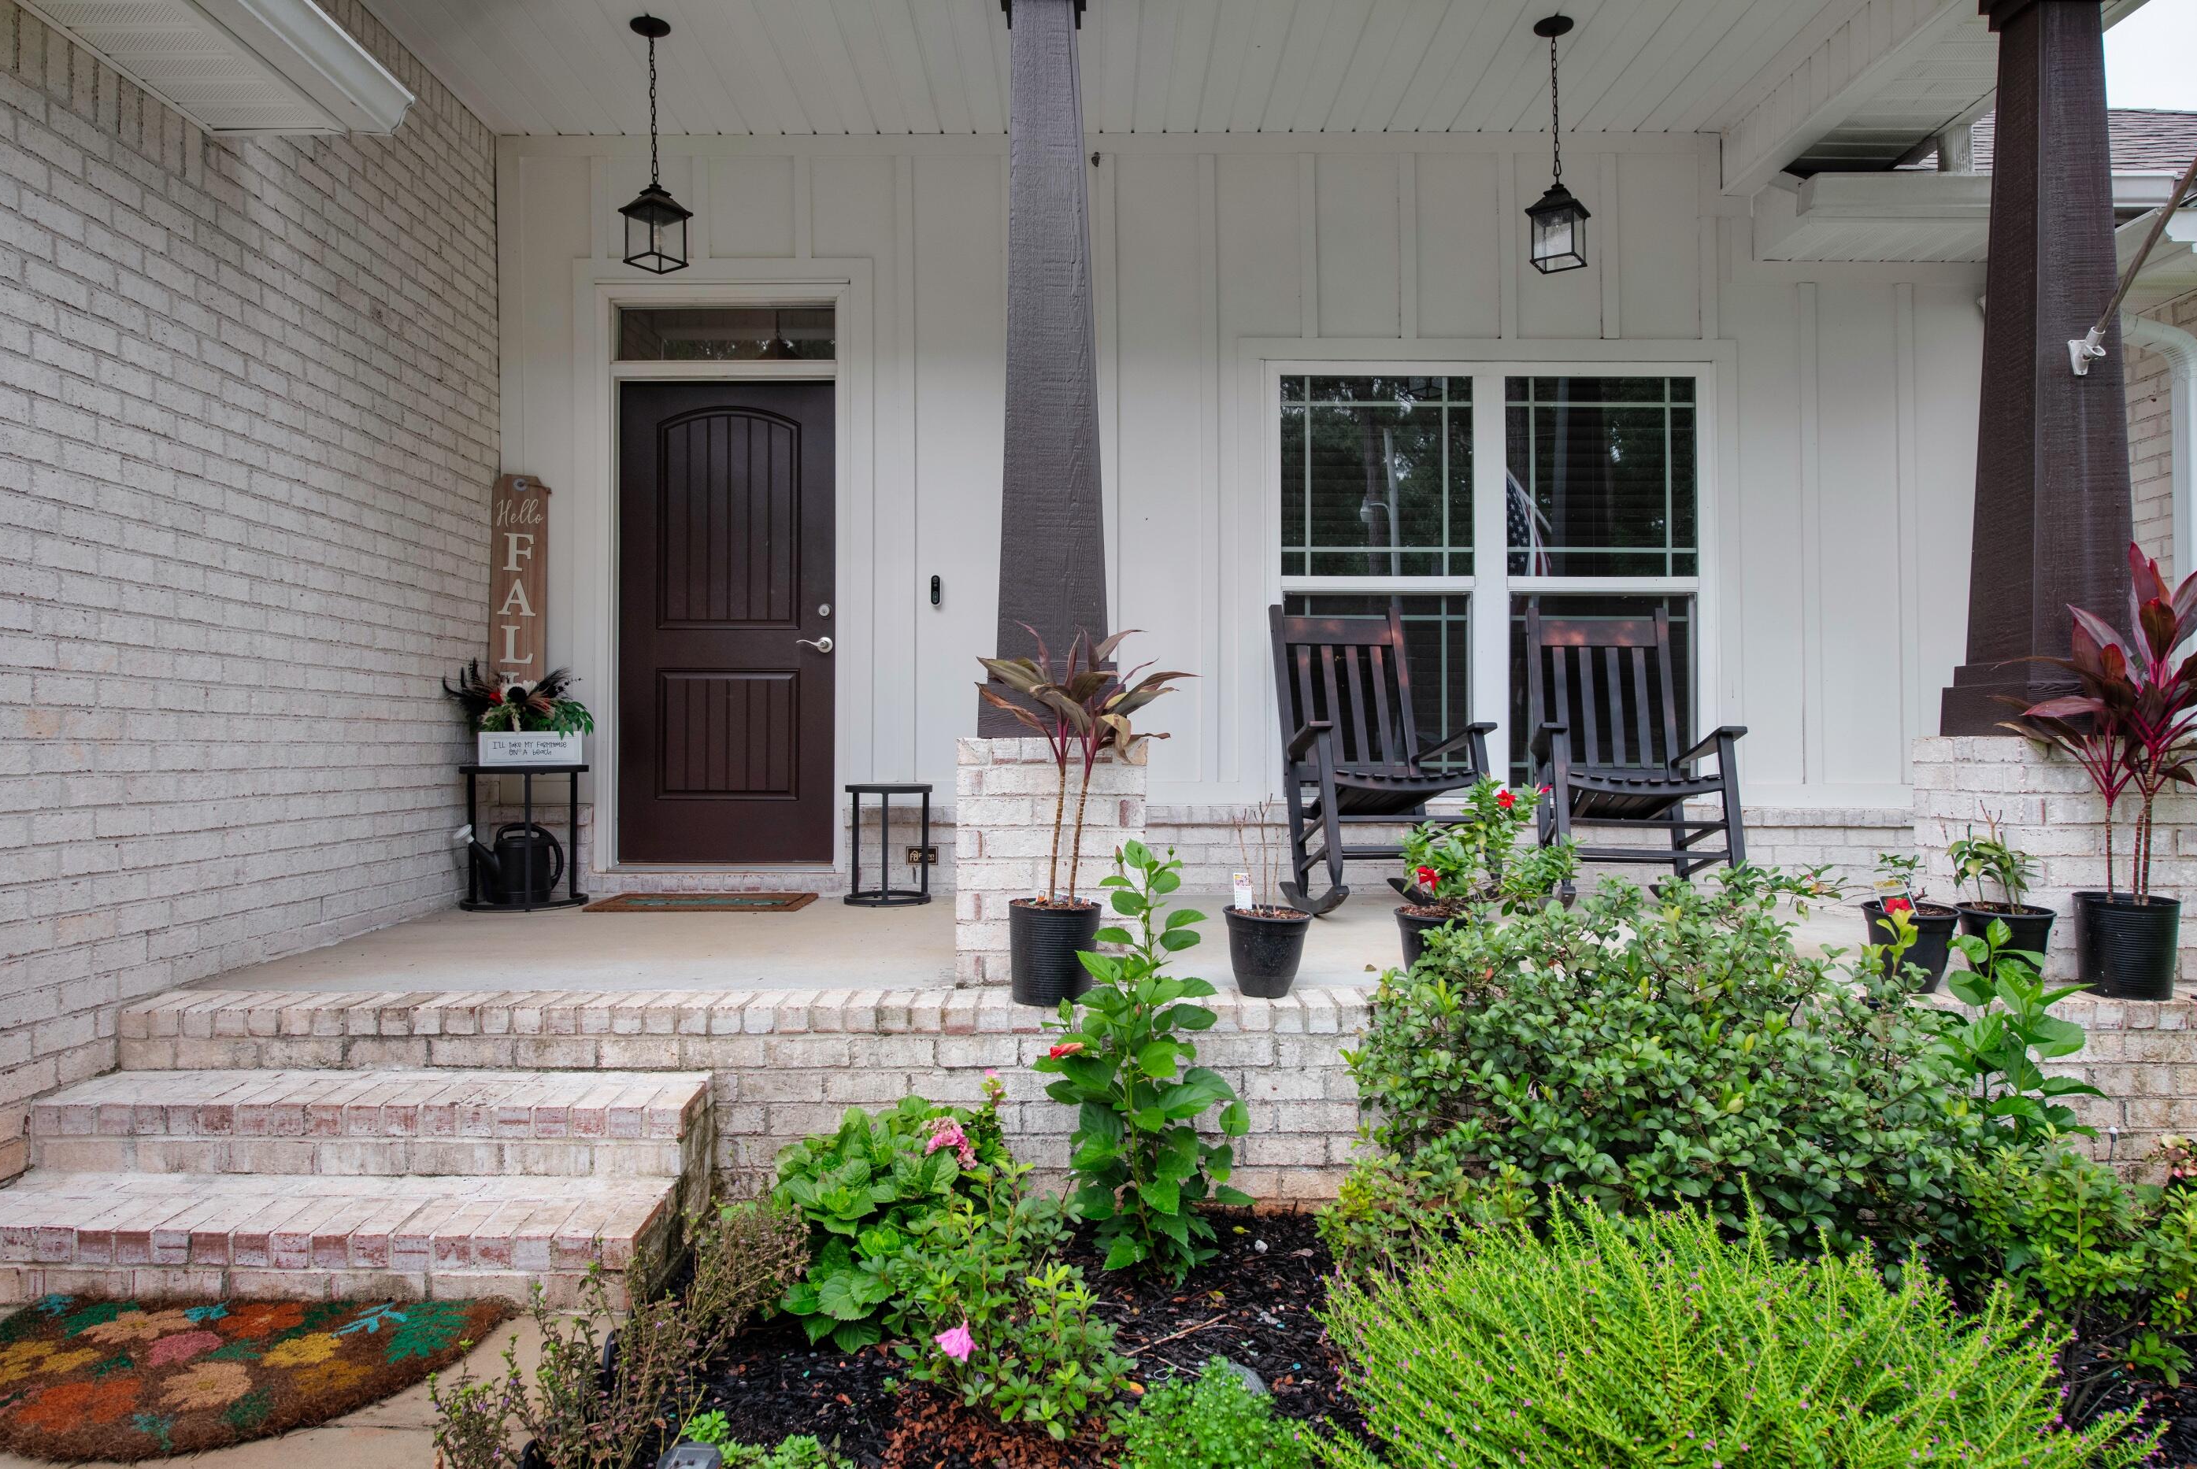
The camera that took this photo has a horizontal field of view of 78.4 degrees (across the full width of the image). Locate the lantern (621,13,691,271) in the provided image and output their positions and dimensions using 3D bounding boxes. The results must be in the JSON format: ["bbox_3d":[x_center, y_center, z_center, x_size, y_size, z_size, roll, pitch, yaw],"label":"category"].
[{"bbox_3d":[-1.572,-2.086,4.790,0.172,0.850,0.172,-1,-1,36],"label":"lantern"}]

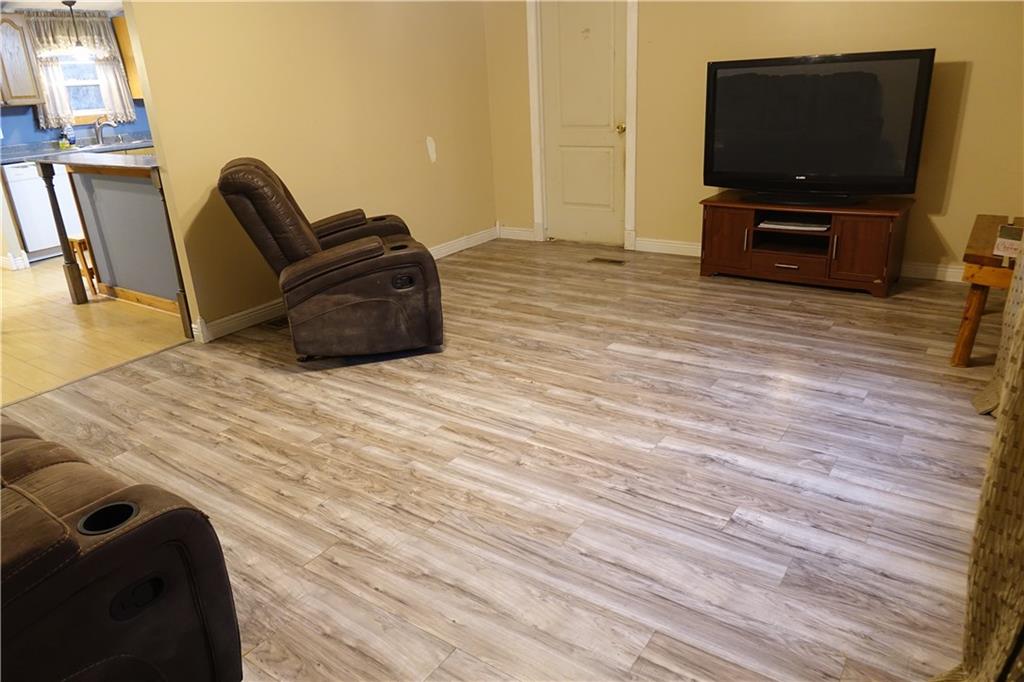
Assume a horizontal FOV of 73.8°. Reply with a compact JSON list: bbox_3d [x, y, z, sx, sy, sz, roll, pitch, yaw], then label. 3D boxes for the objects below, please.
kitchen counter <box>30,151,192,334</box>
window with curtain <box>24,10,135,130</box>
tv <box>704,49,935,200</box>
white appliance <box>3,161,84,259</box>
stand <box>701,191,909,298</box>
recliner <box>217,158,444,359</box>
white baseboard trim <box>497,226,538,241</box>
[{"bbox_3d":[-2.405,-0.645,4.291,1.500,0.980,0.380,11,25,33],"label":"kitchen counter"},{"bbox_3d":[-4.193,-2.633,6.619,0.120,1.030,0.900,9,24,29],"label":"window with curtain"},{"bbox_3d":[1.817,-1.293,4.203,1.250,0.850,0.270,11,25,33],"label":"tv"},{"bbox_3d":[-4.335,-1.234,6.297,0.600,0.850,0.600,8,24,28],"label":"white appliance"},{"bbox_3d":[1.844,-0.653,4.403,1.180,0.490,0.488,11,25,33],"label":"stand"},{"bbox_3d":[-0.989,-0.541,3.805,1.030,0.990,1.020,-7,21,-11],"label":"recliner"},{"bbox_3d":[0.038,-0.940,5.964,0.430,0.100,0.020,11,25,33],"label":"white baseboard trim"}]

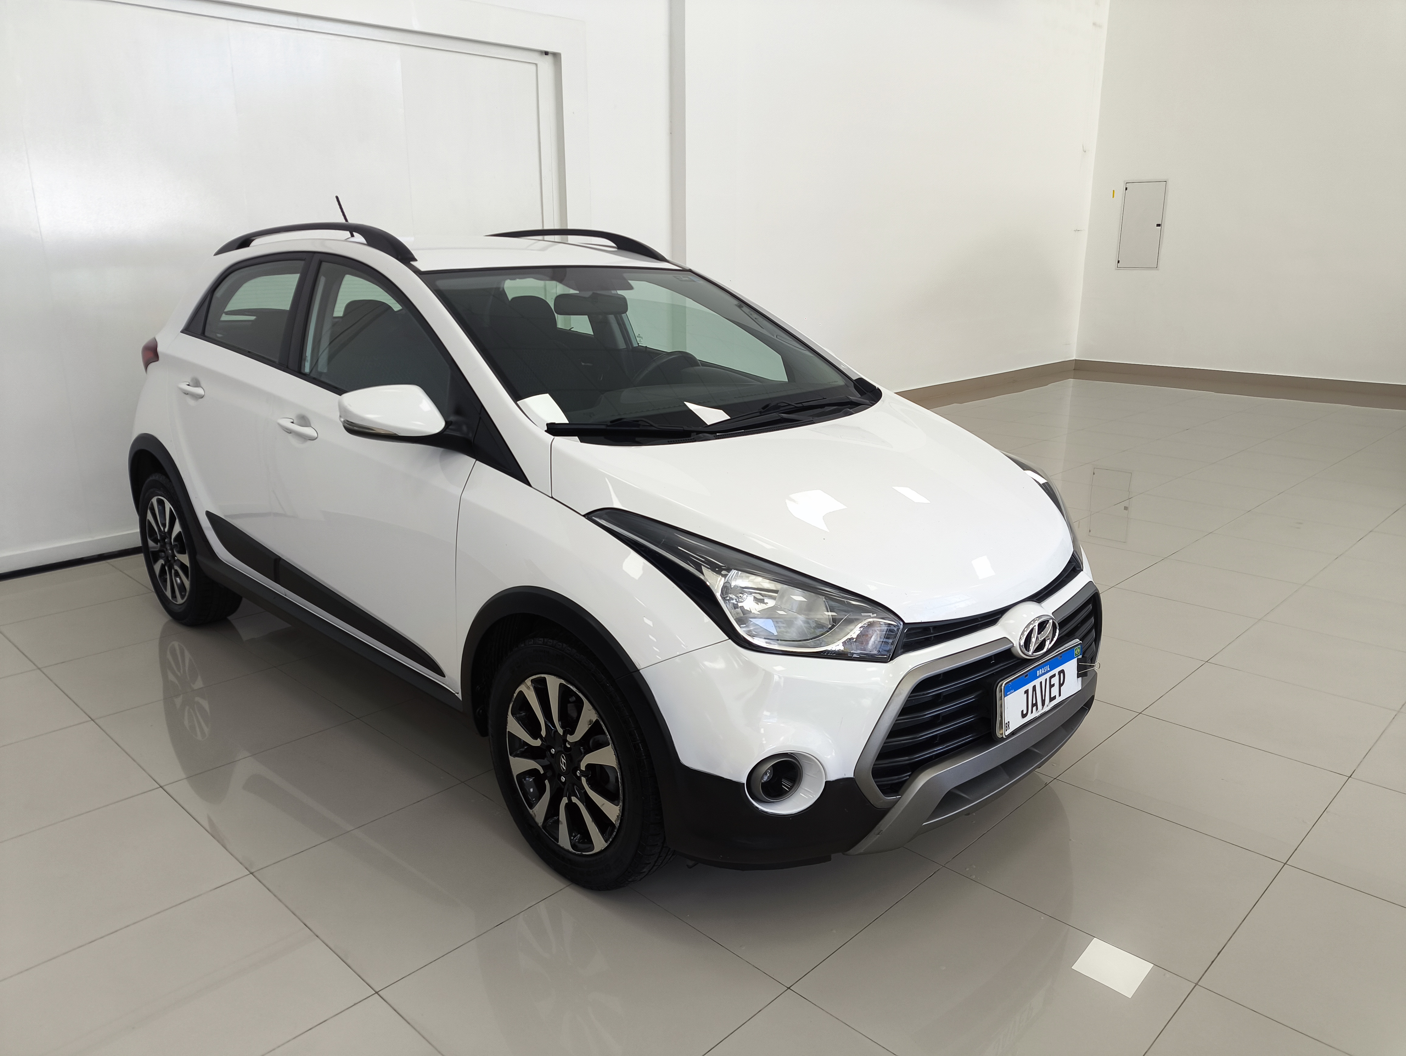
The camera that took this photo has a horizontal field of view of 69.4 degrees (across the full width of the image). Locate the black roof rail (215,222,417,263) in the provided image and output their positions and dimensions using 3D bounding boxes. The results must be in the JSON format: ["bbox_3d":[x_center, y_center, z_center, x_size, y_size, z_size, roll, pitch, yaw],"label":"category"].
[{"bbox_3d":[-1.360,-0.979,3.463,1.540,0.115,0.100,15,21,42],"label":"black roof rail"}]

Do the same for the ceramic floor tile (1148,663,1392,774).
[{"bbox_3d":[1.870,0.612,3.337,0.598,0.010,0.598,15,21,42],"label":"ceramic floor tile"}]

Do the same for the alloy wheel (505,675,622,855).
[{"bbox_3d":[-0.269,0.536,2.442,0.437,0.437,0.180,15,21,42],"label":"alloy wheel"}]

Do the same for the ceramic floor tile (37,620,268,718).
[{"bbox_3d":[-1.961,0.512,3.684,0.597,0.012,0.597,14,21,42],"label":"ceramic floor tile"}]

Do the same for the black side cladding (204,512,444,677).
[{"bbox_3d":[-1.221,0.165,3.127,1.530,0.160,0.050,15,21,42],"label":"black side cladding"}]

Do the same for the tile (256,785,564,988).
[{"bbox_3d":[-0.675,0.846,2.495,0.598,0.010,0.598,15,21,42],"label":"tile"}]

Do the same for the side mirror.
[{"bbox_3d":[-0.753,-0.281,2.466,0.160,0.138,0.195,14,21,42],"label":"side mirror"}]

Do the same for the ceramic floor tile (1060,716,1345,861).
[{"bbox_3d":[1.432,0.718,2.907,0.597,0.012,0.597,14,21,42],"label":"ceramic floor tile"}]

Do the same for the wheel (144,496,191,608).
[{"bbox_3d":[-2.072,0.070,4.108,0.435,0.435,0.180,14,21,42],"label":"wheel"}]

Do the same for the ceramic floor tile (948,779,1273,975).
[{"bbox_3d":[1.014,0.833,2.494,0.597,0.012,0.597,14,21,42],"label":"ceramic floor tile"}]

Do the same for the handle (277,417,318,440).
[{"bbox_3d":[-1.189,-0.293,2.974,0.215,0.045,0.050,15,21,42],"label":"handle"}]

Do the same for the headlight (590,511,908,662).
[{"bbox_3d":[0.078,0.115,2.196,0.650,0.270,0.370,15,21,42],"label":"headlight"}]

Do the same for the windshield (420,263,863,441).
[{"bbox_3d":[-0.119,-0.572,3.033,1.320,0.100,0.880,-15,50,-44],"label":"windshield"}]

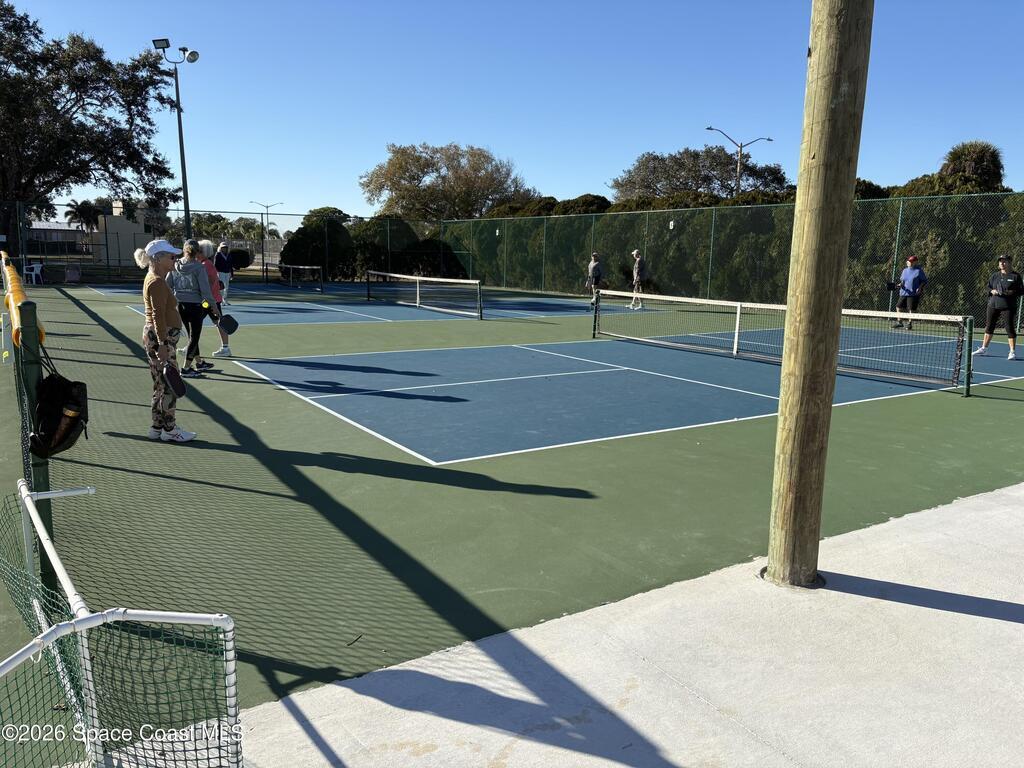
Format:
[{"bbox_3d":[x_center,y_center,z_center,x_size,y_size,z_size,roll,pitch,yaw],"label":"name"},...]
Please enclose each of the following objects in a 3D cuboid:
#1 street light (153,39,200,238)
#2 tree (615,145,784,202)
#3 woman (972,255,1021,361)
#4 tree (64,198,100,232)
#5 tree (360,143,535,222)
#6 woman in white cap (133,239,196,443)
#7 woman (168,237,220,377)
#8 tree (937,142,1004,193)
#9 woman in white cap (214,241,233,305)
[{"bbox_3d":[-13.831,-9.255,32.357,1.750,9.908,0.800,-5,12,-32],"label":"street light"},{"bbox_3d":[14.169,-13.254,59.176,13.500,9.674,12.500,3,10,10],"label":"tree"},{"bbox_3d":[8.154,-1.300,12.858,0.550,1.673,0.750,-6,12,-37],"label":"woman"},{"bbox_3d":[-34.060,-11.991,60.578,2.900,4.953,2.700,-5,11,-29],"label":"tree"},{"bbox_3d":[-4.946,-13.511,59.193,13.300,9.480,12.500,0,10,-5],"label":"tree"},{"bbox_3d":[-2.849,-0.352,6.311,0.550,1.632,0.480,-4,11,-29],"label":"woman in white cap"},{"bbox_3d":[-4.026,-0.977,9.708,0.550,1.665,0.500,7,11,31],"label":"woman"},{"bbox_3d":[19.260,-6.894,32.453,2.800,6.427,2.800,7,11,29],"label":"tree"},{"bbox_3d":[-7.845,-3.007,20.956,0.400,1.696,0.500,10,13,42],"label":"woman in white cap"}]

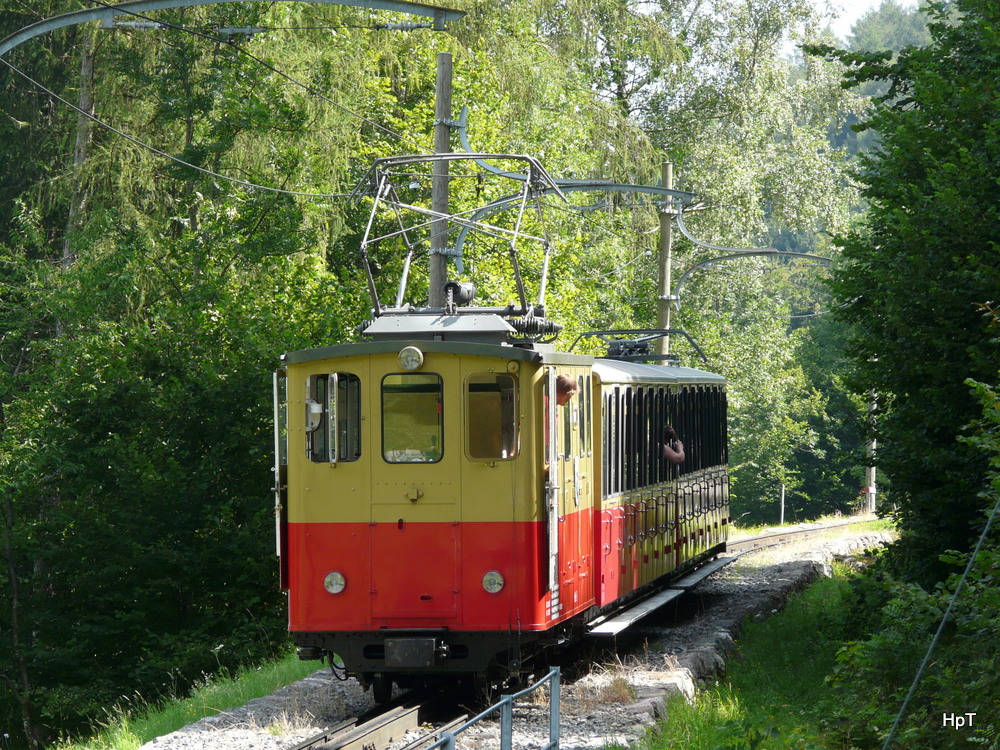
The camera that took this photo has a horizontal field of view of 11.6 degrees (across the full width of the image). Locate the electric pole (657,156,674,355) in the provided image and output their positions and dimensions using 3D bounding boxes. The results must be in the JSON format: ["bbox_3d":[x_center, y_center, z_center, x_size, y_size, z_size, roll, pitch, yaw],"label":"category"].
[{"bbox_3d":[2.807,-0.312,84.751,0.222,6.791,0.222,0,-10,9],"label":"electric pole"}]

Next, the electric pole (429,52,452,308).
[{"bbox_3d":[-0.720,-0.364,56.370,0.222,6.794,0.222,0,-10,9],"label":"electric pole"}]

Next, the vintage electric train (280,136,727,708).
[{"bbox_3d":[0.556,0.475,52.722,2.222,4.696,24.341,0,0,6],"label":"vintage electric train"}]

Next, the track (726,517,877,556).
[{"bbox_3d":[5.252,2.858,86.456,1.515,0.252,17.170,0,0,12],"label":"track"}]

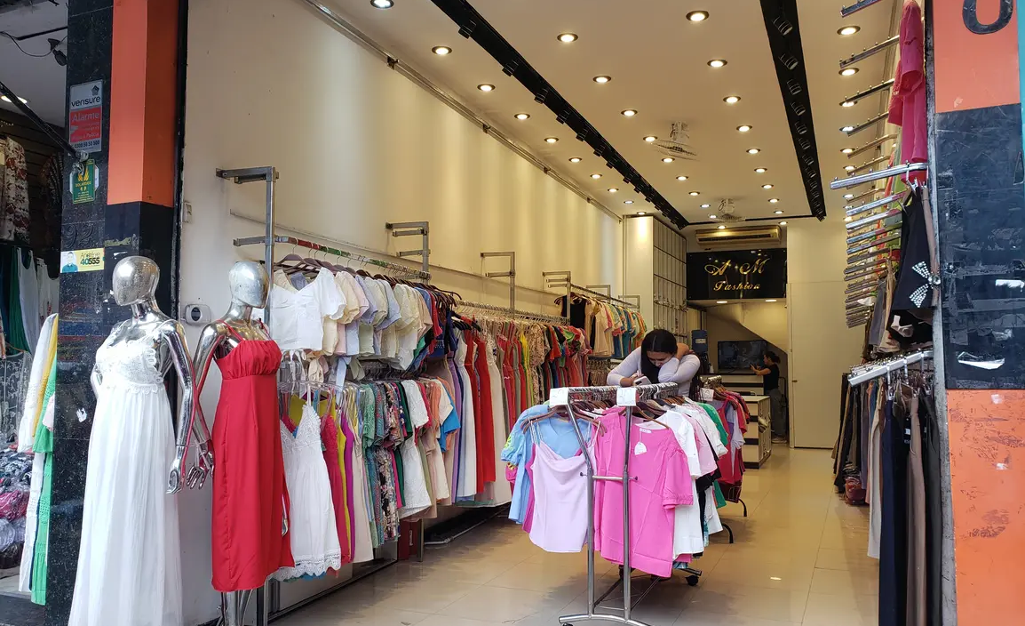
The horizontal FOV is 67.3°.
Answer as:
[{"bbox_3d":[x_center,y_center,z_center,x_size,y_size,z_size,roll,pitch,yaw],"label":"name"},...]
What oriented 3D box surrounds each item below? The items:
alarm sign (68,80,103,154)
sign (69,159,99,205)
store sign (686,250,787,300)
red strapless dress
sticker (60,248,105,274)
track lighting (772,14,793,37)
[{"bbox_3d":[-2.138,-0.973,3.859,0.230,0.370,0.012,-2,-5,23],"label":"alarm sign"},{"bbox_3d":[-1.988,-0.607,3.561,0.185,0.200,0.020,-1,-4,24],"label":"sign"},{"bbox_3d":[3.721,-0.638,12.859,1.620,0.800,0.050,-1,-4,24],"label":"store sign"},{"bbox_3d":[-1.214,0.688,3.580,0.300,1.150,0.390,-2,-5,35],"label":"red strapless dress"},{"bbox_3d":[-1.981,-0.241,3.538,0.290,0.100,0.010,-1,-4,24],"label":"sticker"},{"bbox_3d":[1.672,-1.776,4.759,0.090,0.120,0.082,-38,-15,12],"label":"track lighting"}]

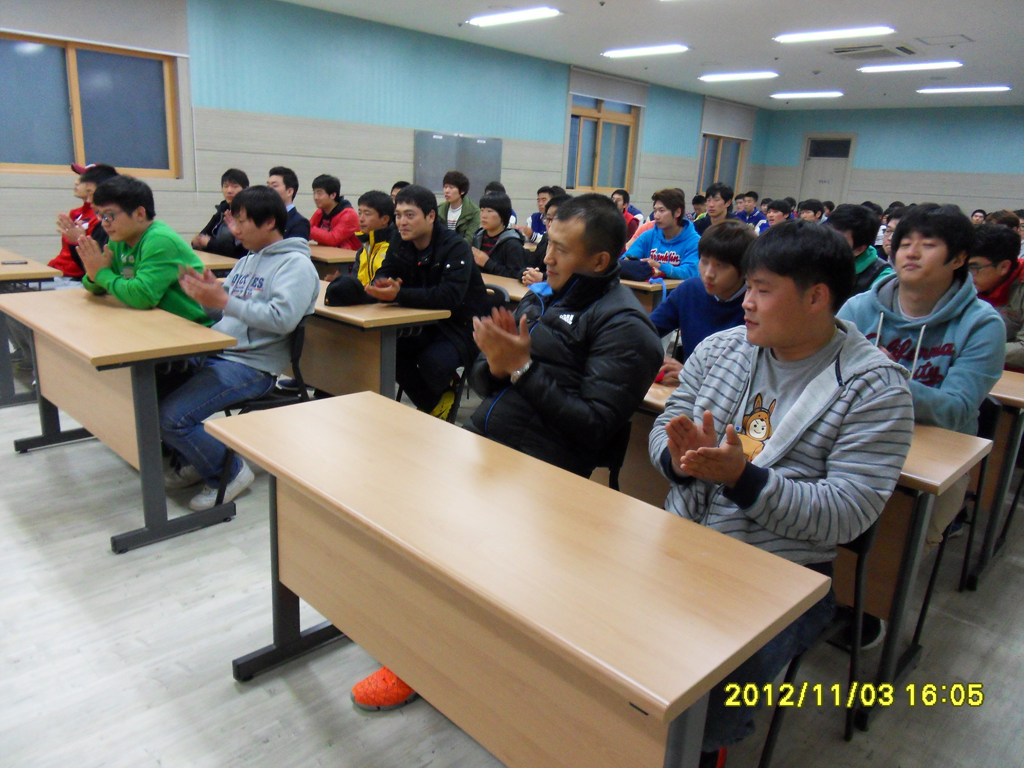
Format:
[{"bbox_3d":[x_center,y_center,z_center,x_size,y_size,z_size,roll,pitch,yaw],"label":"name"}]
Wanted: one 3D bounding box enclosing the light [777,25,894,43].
[{"bbox_3d":[3.253,-3.585,7.231,0.280,0.080,1.200,-13,22,-43],"label":"light"}]

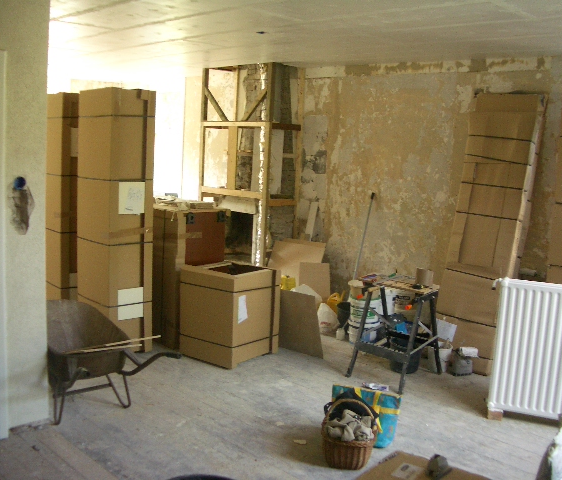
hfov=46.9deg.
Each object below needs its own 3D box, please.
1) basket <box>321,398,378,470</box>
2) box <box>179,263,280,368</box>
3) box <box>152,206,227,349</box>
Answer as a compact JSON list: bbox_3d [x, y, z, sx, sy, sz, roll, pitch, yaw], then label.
[{"bbox_3d":[0.399,1.091,3.690,0.310,0.370,0.330,3,7,6],"label":"basket"},{"bbox_3d":[-0.443,0.624,5.597,0.604,0.742,0.619,8,9,35],"label":"box"},{"bbox_3d":[-0.890,0.310,5.978,0.590,1.227,0.580,-4,10,-43],"label":"box"}]

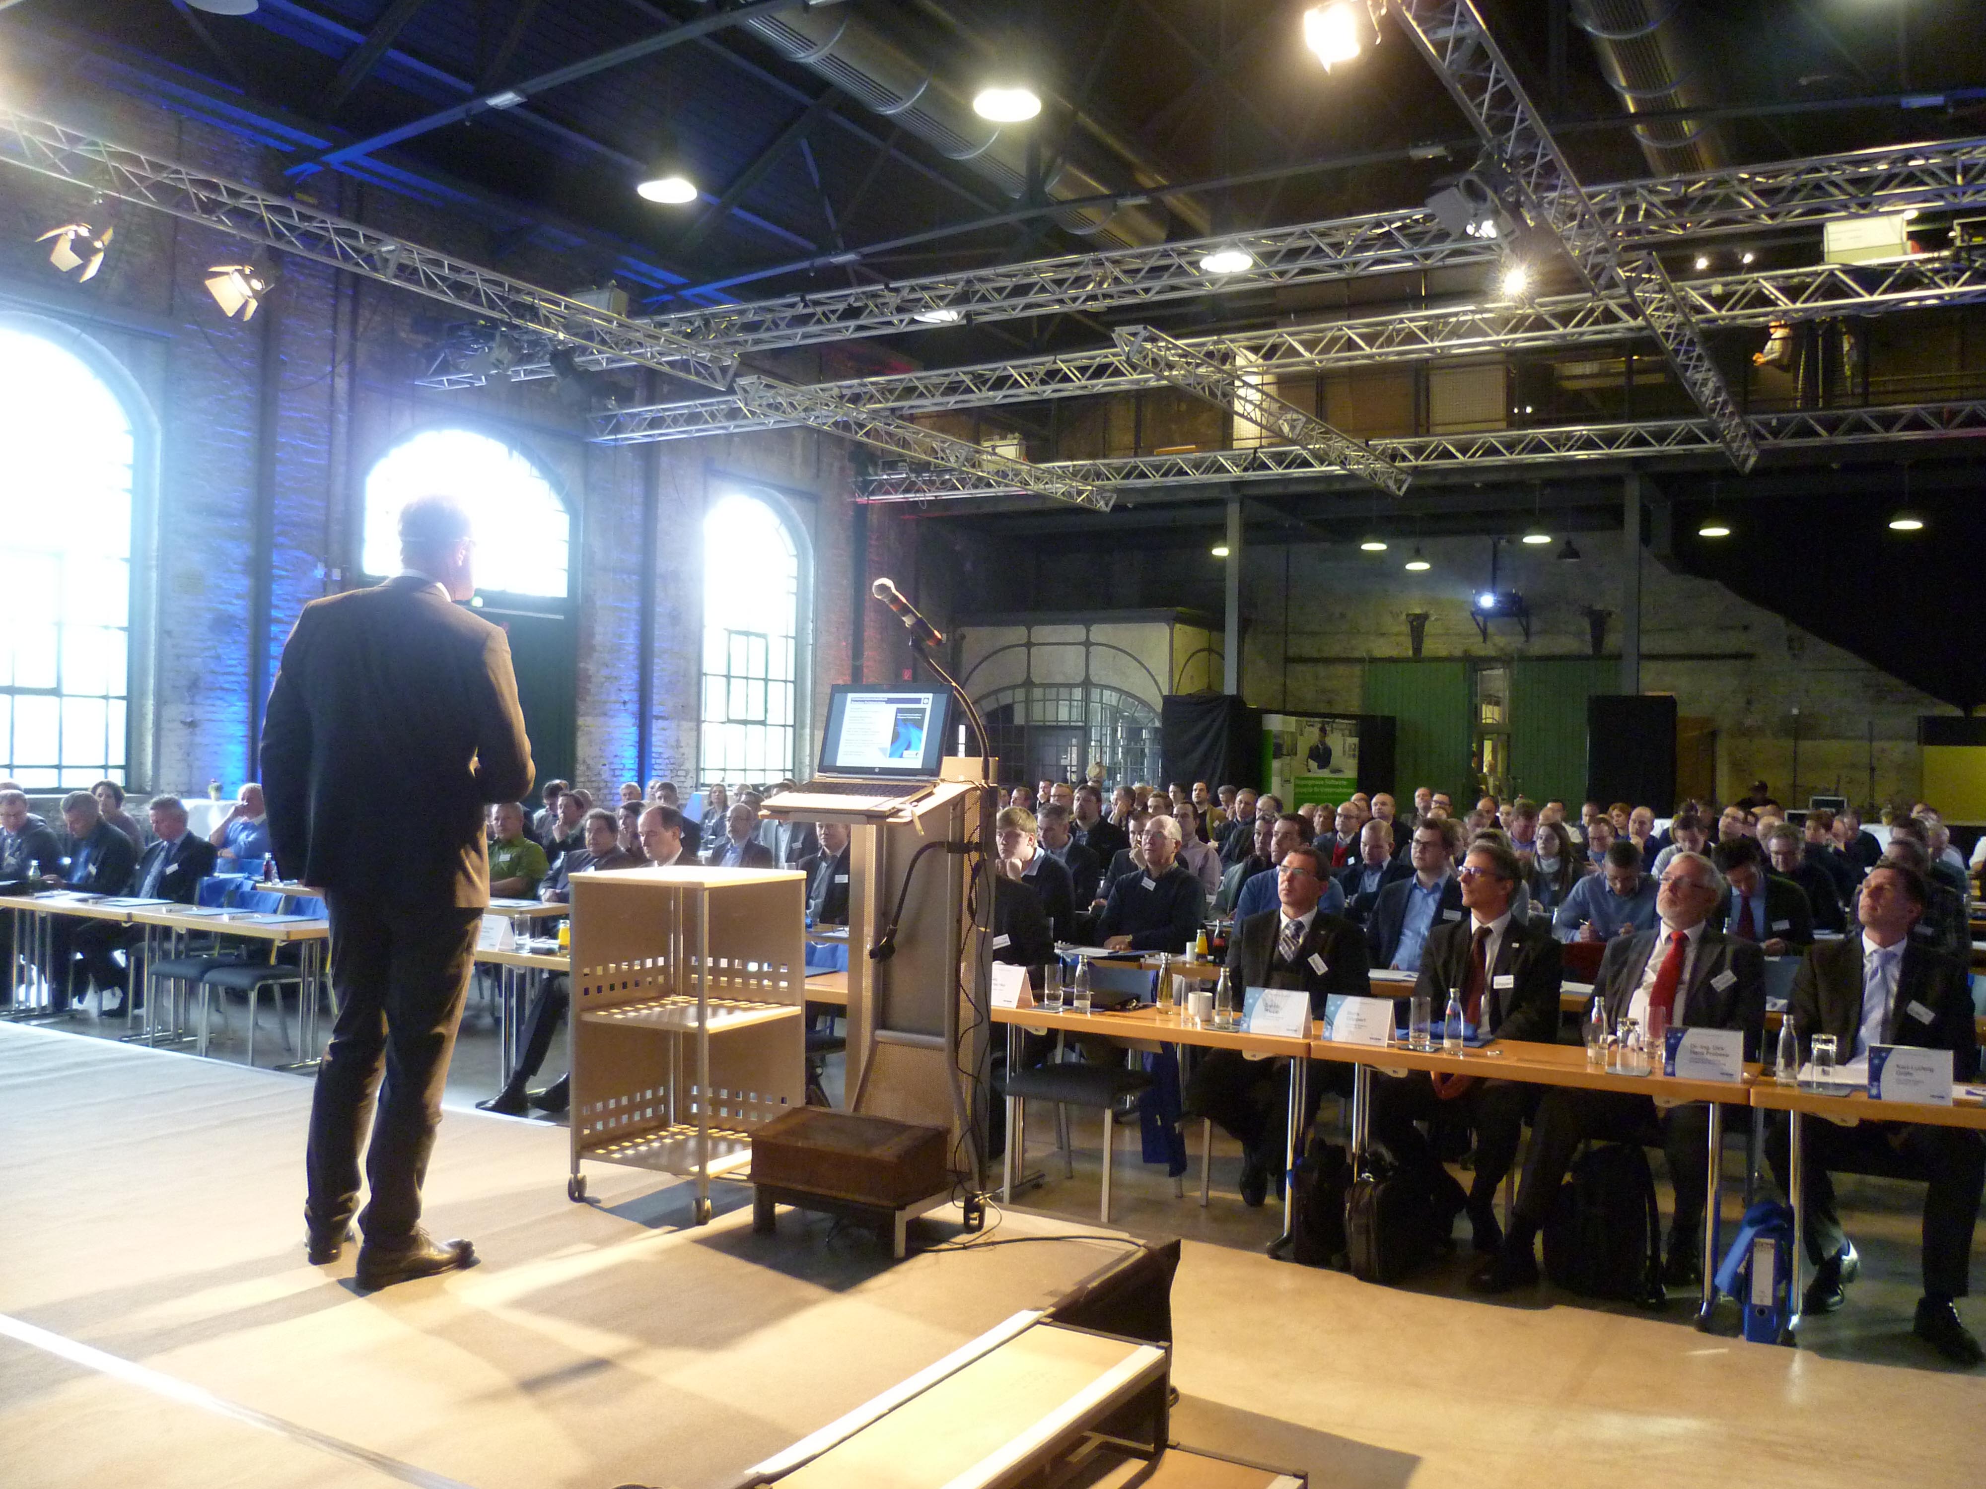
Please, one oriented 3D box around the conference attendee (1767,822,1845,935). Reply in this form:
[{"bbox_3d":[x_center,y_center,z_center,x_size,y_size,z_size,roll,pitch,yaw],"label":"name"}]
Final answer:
[{"bbox_3d":[4.480,1.123,8.850,0.540,1.360,0.780,1,-1,31],"label":"conference attendee"}]

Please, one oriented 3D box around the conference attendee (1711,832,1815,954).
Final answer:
[{"bbox_3d":[3.897,1.140,8.294,0.640,1.310,0.850,1,0,30],"label":"conference attendee"}]

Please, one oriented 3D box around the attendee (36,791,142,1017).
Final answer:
[{"bbox_3d":[-5.462,0.943,9.679,0.550,1.323,0.760,1,0,30],"label":"attendee"}]

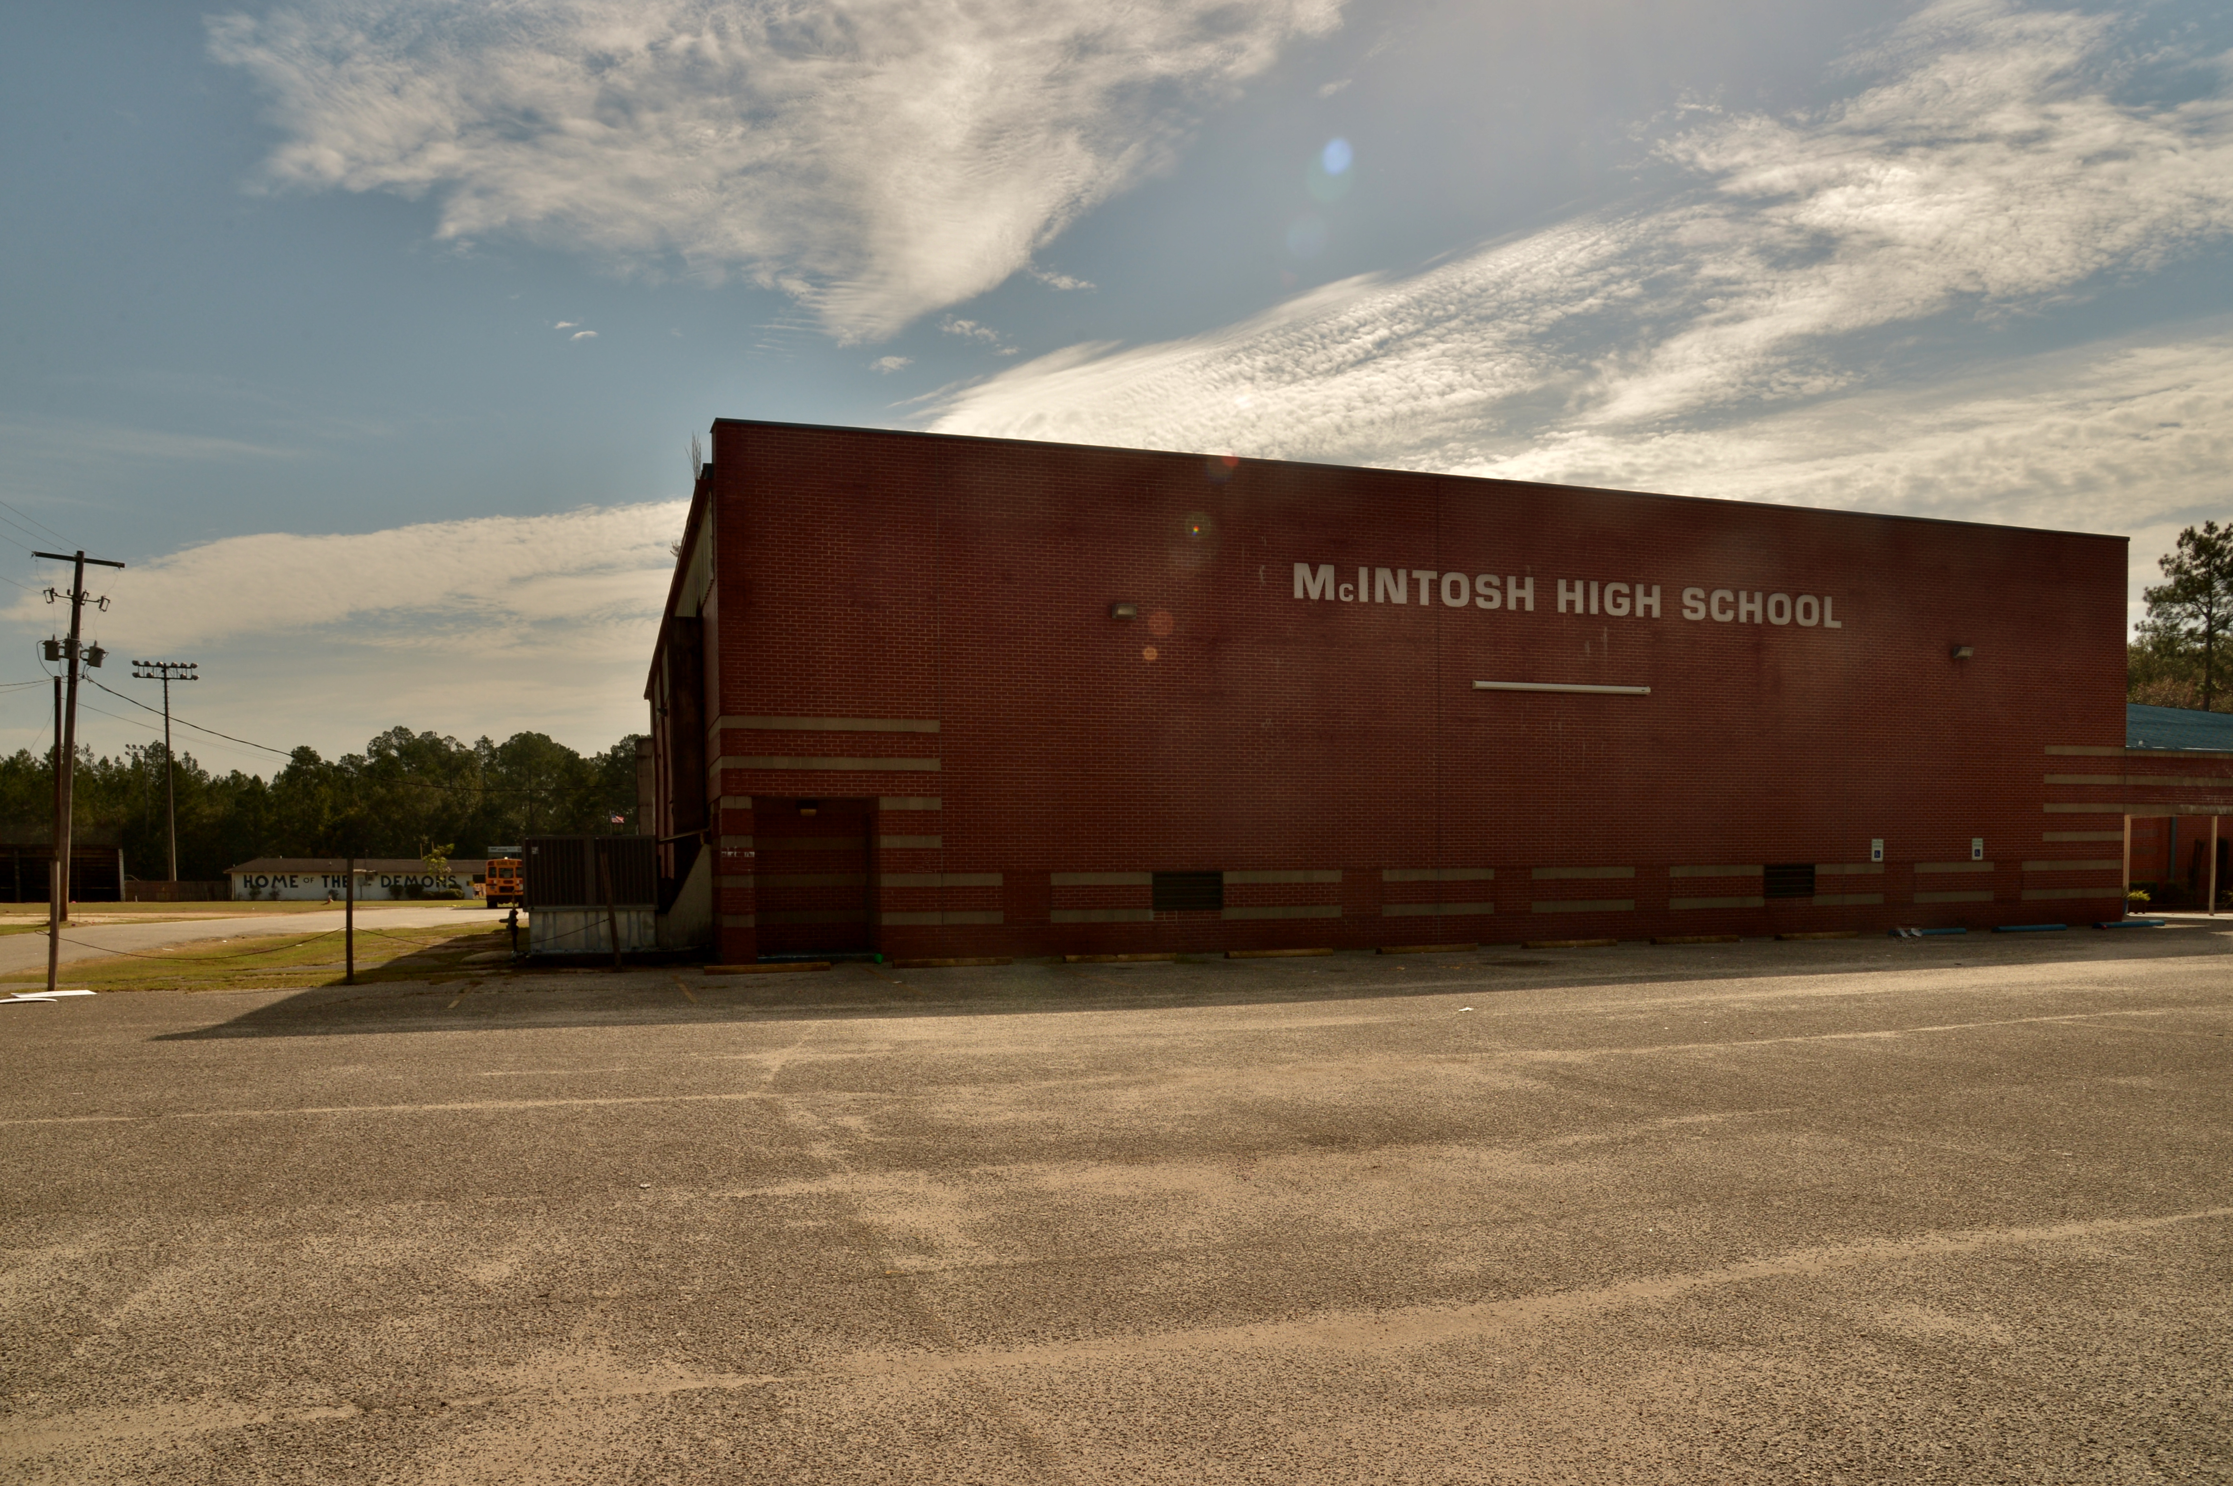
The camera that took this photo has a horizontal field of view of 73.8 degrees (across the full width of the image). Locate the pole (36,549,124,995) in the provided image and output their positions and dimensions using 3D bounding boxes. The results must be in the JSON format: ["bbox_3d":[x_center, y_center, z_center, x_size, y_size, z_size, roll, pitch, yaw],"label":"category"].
[{"bbox_3d":[-32.863,-0.269,46.908,2.450,11.740,0.900,1,-4,-23],"label":"pole"}]

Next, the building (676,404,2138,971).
[{"bbox_3d":[2.438,0.620,43.899,29.600,8.330,34.000,1,-4,-19],"label":"building"}]

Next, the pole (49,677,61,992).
[{"bbox_3d":[-13.226,1.128,18.536,0.140,3.900,0.140,1,-4,-23],"label":"pole"}]

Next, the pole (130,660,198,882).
[{"bbox_3d":[-73.248,2.943,115.294,4.300,18.700,0.800,-3,-2,-32],"label":"pole"}]

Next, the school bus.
[{"bbox_3d":[-39.268,9.051,96.695,2.450,3.050,11.000,1,-4,-19],"label":"school bus"}]

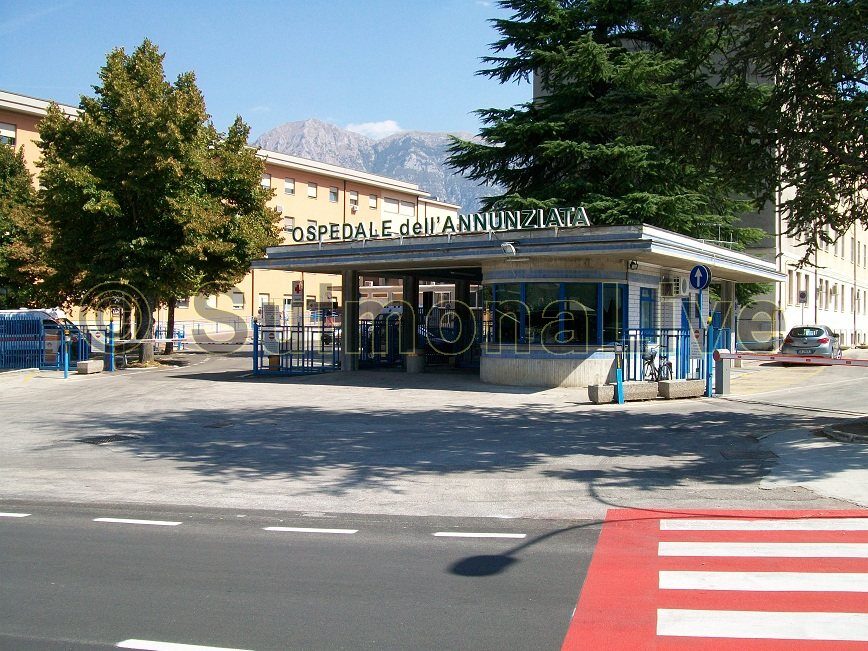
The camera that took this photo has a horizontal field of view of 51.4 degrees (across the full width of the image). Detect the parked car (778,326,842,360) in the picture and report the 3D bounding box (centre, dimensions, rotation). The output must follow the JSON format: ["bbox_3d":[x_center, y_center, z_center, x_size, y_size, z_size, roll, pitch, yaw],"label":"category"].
[{"bbox_3d":[14.950,0.750,35.300,1.840,1.500,4.380,0,0,30],"label":"parked car"}]

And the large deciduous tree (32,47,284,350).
[{"bbox_3d":[-10.900,-5.000,36.000,9.400,12.900,9.000,0,0,0],"label":"large deciduous tree"}]

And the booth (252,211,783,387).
[{"bbox_3d":[4.200,-0.670,33.000,13.100,4.730,16.300,0,0,32],"label":"booth"}]

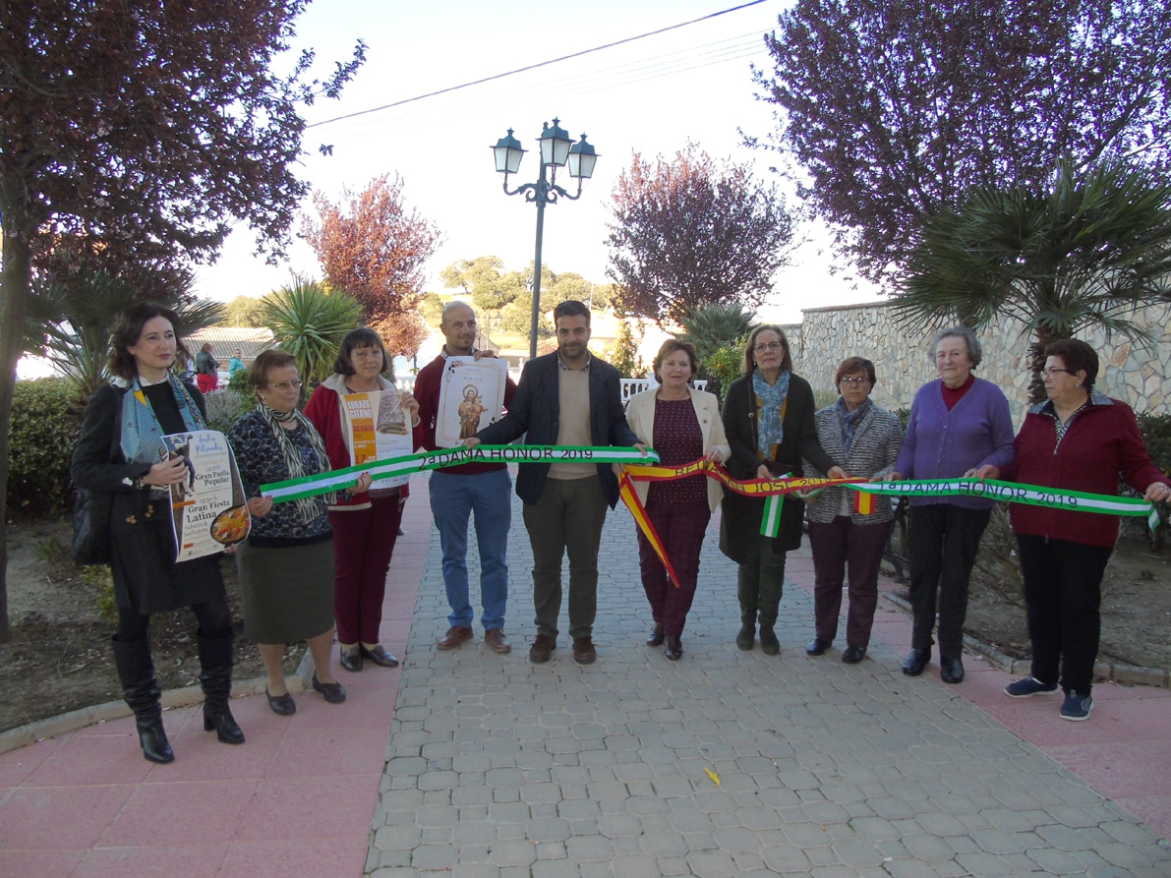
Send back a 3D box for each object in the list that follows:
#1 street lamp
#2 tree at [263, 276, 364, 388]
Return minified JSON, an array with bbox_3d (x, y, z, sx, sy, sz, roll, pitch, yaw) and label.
[{"bbox_3d":[-0.678,-2.140,12.314,1.500,4.760,1.300,1,6,-8],"label":"street lamp"},{"bbox_3d":[-2.954,-0.629,9.172,1.130,2.250,1.130,1,6,-8],"label":"tree"}]

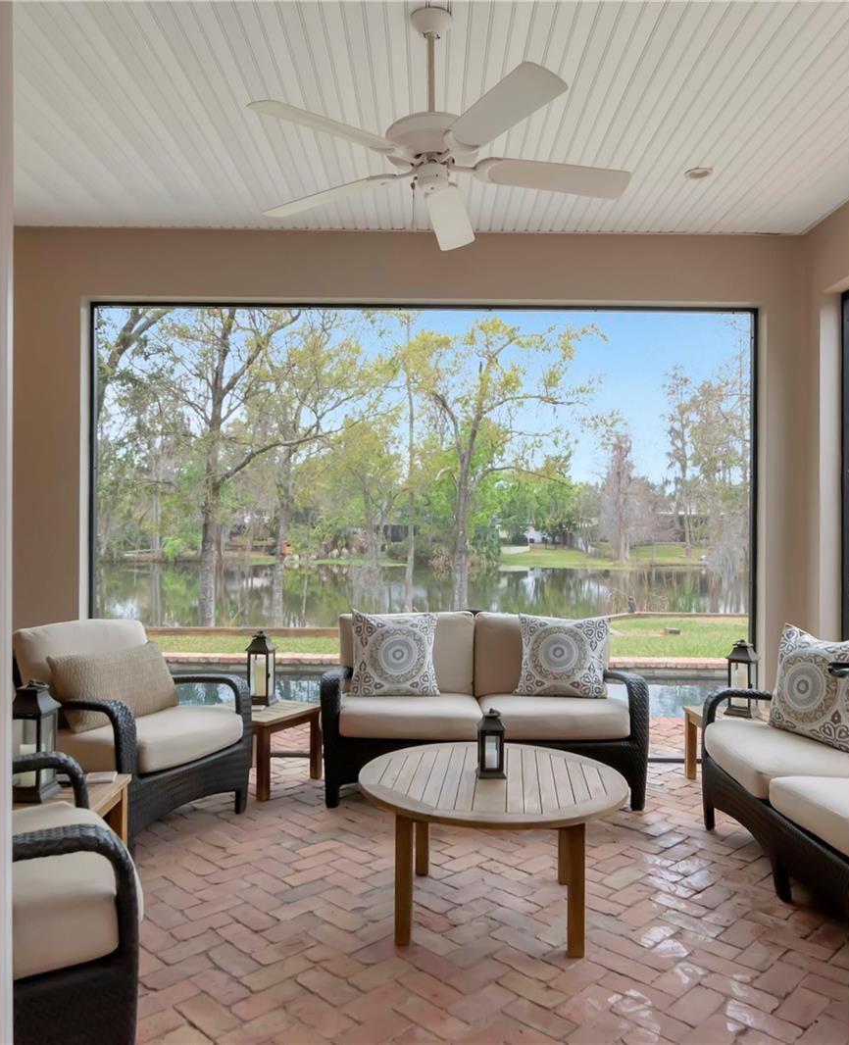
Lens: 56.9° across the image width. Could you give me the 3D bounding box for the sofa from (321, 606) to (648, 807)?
[{"bbox_3d":[0.292,0.933,4.080,1.560,0.880,0.840,0,-1,0],"label":"sofa"}]

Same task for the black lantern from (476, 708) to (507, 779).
[{"bbox_3d":[0.237,0.766,2.750,0.105,0.238,0.105,0,-1,-2],"label":"black lantern"}]

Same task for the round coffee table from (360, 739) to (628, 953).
[{"bbox_3d":[0.234,1.113,2.735,0.920,0.460,0.920,0,-1,-3],"label":"round coffee table"}]

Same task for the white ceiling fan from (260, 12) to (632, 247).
[{"bbox_3d":[0.018,-1.350,2.545,1.300,0.560,1.300,0,-1,-2],"label":"white ceiling fan"}]

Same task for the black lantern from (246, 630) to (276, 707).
[{"bbox_3d":[-0.865,0.773,4.190,0.130,0.390,0.130,0,-1,30],"label":"black lantern"}]

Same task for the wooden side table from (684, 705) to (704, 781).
[{"bbox_3d":[1.620,1.184,3.990,0.460,0.400,0.460,0,-1,0],"label":"wooden side table"}]

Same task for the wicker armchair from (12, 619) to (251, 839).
[{"bbox_3d":[-1.370,0.904,3.550,0.860,0.880,0.800,0,-1,29],"label":"wicker armchair"}]

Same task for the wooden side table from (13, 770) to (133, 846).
[{"bbox_3d":[-1.305,1.126,2.680,0.460,0.400,0.460,0,-1,-3],"label":"wooden side table"}]

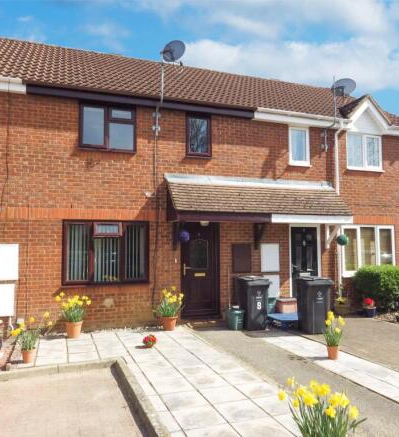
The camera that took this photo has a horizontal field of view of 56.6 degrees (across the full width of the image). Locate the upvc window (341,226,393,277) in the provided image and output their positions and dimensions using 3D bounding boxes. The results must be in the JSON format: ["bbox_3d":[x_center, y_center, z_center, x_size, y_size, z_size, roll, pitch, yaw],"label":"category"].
[{"bbox_3d":[4.353,0.825,9.490,1.673,1.317,0.100,1,-4,-17],"label":"upvc window"}]

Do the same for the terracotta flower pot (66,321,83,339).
[{"bbox_3d":[-2.287,2.036,6.793,0.297,0.275,0.297,1,-4,-17],"label":"terracotta flower pot"}]

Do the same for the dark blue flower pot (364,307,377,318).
[{"bbox_3d":[3.946,2.154,8.566,0.273,0.250,0.273,0,-3,0],"label":"dark blue flower pot"}]

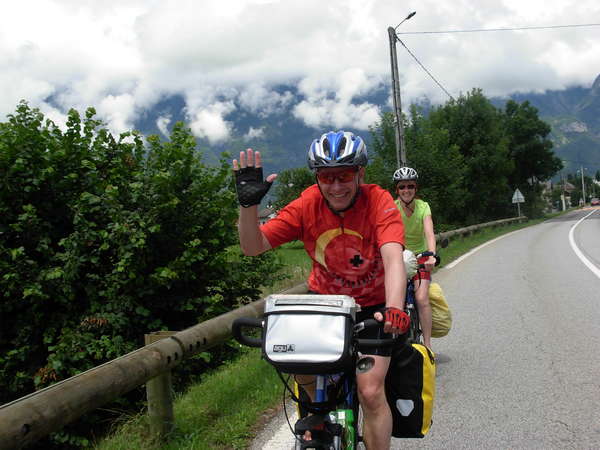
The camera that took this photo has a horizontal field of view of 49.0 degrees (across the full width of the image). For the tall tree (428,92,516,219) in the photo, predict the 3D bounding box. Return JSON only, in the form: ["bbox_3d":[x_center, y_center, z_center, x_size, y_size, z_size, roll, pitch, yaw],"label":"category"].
[{"bbox_3d":[11.063,-3.858,42.000,5.400,8.700,5.400,-4,1,0],"label":"tall tree"}]

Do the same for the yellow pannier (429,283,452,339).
[{"bbox_3d":[1.184,0.733,5.650,0.220,0.470,0.340,-4,1,15],"label":"yellow pannier"}]

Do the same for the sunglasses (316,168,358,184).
[{"bbox_3d":[0.134,-0.174,2.360,0.148,0.050,0.150,-4,1,7],"label":"sunglasses"}]

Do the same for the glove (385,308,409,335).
[{"bbox_3d":[0.315,0.309,2.130,0.090,0.095,0.110,-4,1,14],"label":"glove"}]

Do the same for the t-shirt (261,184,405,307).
[{"bbox_3d":[0.135,0.084,2.580,0.530,0.510,0.360,-5,16,12],"label":"t-shirt"}]

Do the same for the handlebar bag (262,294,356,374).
[{"bbox_3d":[0.025,0.342,2.050,0.265,0.225,0.190,-1,1,12],"label":"handlebar bag"}]

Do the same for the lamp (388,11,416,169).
[{"bbox_3d":[3.839,-3.158,22.917,1.100,8.300,0.350,-4,1,24],"label":"lamp"}]

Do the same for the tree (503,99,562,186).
[{"bbox_3d":[19.413,-5.302,55.000,5.900,9.700,5.900,-4,1,0],"label":"tree"}]

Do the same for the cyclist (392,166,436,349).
[{"bbox_3d":[0.897,0.275,5.250,0.500,1.470,0.700,-4,1,14],"label":"cyclist"}]

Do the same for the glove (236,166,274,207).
[{"bbox_3d":[-0.157,-0.130,2.220,0.125,0.135,0.060,-5,18,-3],"label":"glove"}]

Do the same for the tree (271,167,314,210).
[{"bbox_3d":[-0.319,-1.958,60.000,4.800,6.800,4.800,-4,1,0],"label":"tree"}]

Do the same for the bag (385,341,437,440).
[{"bbox_3d":[0.518,0.769,3.060,0.200,0.410,0.320,-2,1,15],"label":"bag"}]

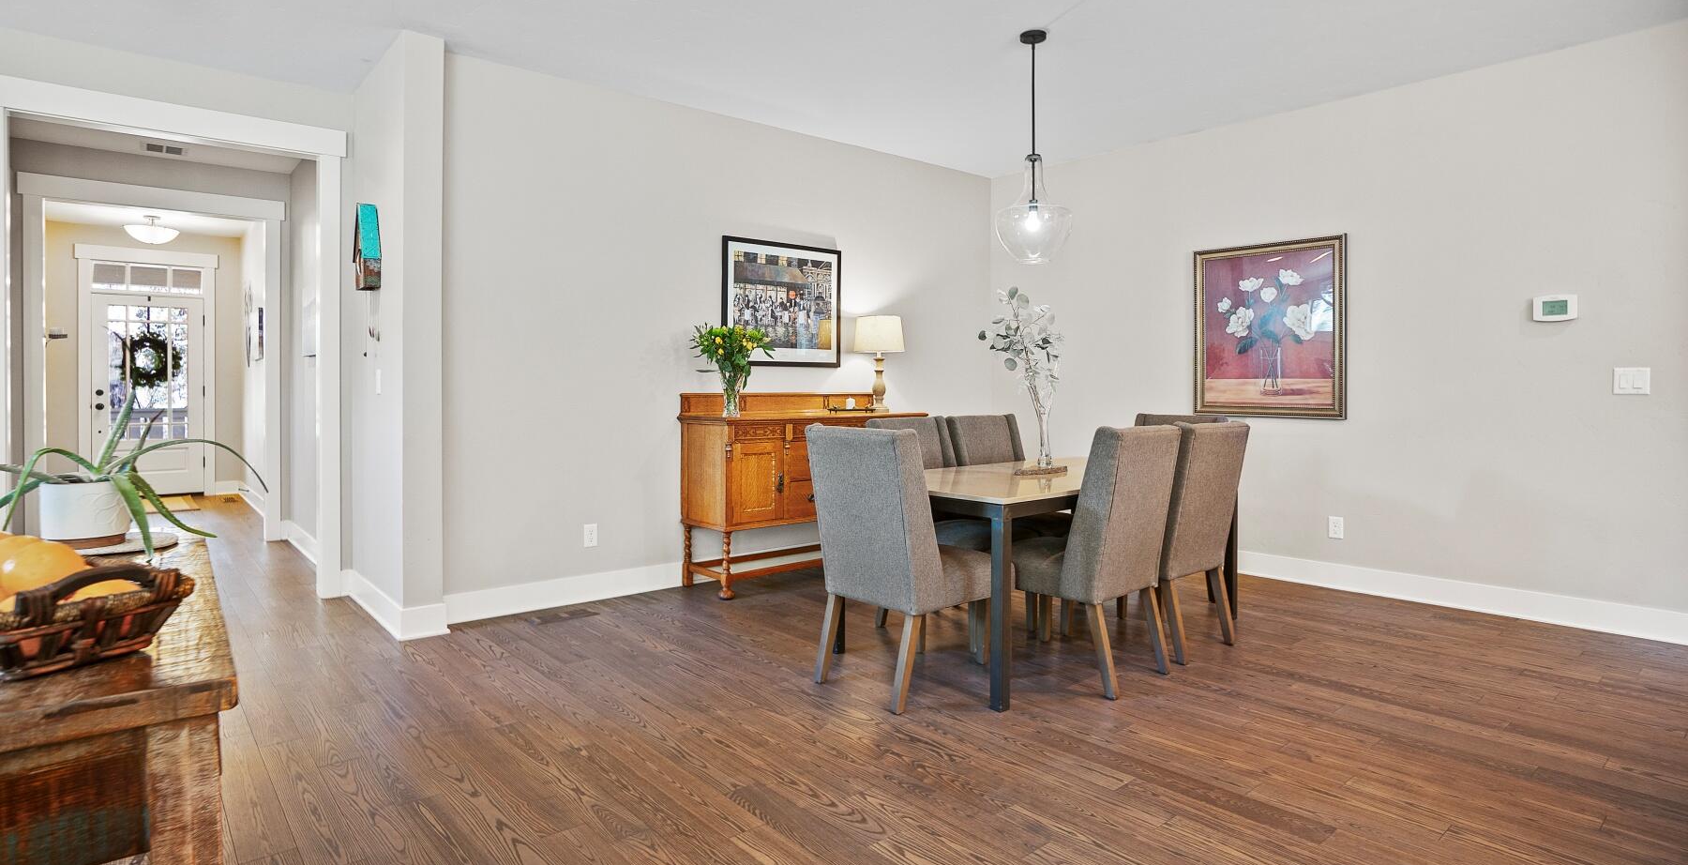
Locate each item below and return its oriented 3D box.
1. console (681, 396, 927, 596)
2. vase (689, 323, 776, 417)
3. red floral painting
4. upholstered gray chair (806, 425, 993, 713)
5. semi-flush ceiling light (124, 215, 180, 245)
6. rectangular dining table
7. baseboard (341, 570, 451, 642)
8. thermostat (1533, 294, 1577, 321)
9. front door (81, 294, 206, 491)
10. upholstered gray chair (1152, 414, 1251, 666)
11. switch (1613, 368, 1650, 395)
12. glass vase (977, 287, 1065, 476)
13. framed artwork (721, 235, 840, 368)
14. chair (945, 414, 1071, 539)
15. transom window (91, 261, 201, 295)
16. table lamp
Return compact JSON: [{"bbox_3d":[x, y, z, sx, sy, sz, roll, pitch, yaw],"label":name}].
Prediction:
[{"bbox_3d":[-0.190,0.329,4.983,1.570,1.140,0.450,-2,4,-38],"label":"console"},{"bbox_3d":[-0.643,-0.356,4.556,0.460,0.536,0.430,0,3,0],"label":"vase"},{"bbox_3d":[2.482,-0.592,4.670,0.040,1.020,0.830,-2,3,-42],"label":"red floral painting"},{"bbox_3d":[0.255,0.465,3.080,0.640,0.985,0.475,-2,3,-42],"label":"upholstered gray chair"},{"bbox_3d":[-6.556,-1.912,7.550,0.390,0.270,0.390,-2,2,-38],"label":"semi-flush ceiling light"},{"bbox_3d":[0.983,0.587,3.793,1.870,0.755,0.900,-3,4,-40],"label":"rectangular dining table"},{"bbox_3d":[-2.354,0.871,4.171,0.242,0.145,1.136,-3,4,-41],"label":"baseboard"},{"bbox_3d":[3.363,-0.589,3.767,0.030,0.118,0.152,-2,3,-42],"label":"thermostat"},{"bbox_3d":[-7.183,-0.388,8.230,0.900,2.070,0.060,-2,2,-38],"label":"front door"},{"bbox_3d":[1.425,0.459,3.699,0.490,1.020,0.640,-2,4,-37],"label":"upholstered gray chair"},{"bbox_3d":[3.559,-0.229,3.600,0.010,0.120,0.120,-2,3,-42],"label":"switch"},{"bbox_3d":[0.899,-0.268,4.031,0.420,0.925,0.380,-3,4,-41],"label":"glass vase"},{"bbox_3d":[-0.362,-0.807,5.066,0.889,0.770,0.030,-2,4,-37],"label":"framed artwork"},{"bbox_3d":[0.925,0.405,4.100,0.475,0.985,0.640,-2,3,-42],"label":"chair"},{"bbox_3d":[-7.153,-1.577,8.180,0.880,0.270,0.060,-2,2,-38],"label":"transom window"},{"bbox_3d":[0.232,-0.451,5.282,0.330,0.642,0.330,0,3,0],"label":"table lamp"}]

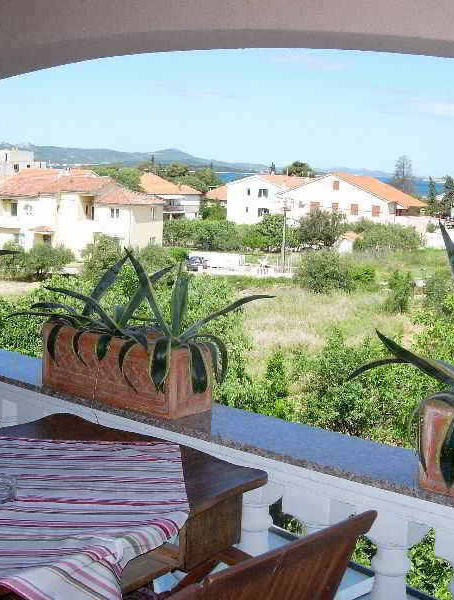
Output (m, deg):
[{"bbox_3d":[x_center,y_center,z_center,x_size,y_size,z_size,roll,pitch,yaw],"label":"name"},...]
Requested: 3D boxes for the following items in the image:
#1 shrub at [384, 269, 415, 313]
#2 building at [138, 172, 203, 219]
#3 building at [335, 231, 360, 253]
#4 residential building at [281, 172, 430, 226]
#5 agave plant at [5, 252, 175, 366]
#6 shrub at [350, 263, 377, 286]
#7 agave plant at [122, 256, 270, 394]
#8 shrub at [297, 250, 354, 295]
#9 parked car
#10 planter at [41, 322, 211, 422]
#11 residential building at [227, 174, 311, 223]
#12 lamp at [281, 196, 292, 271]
[{"bbox_3d":[11.618,-0.460,58.786,2.100,2.950,2.100,1,8,0],"label":"shrub"},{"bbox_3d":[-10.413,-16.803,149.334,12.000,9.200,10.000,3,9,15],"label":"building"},{"bbox_3d":[14.760,-6.769,106.312,3.000,2.600,3.000,3,9,15],"label":"building"},{"bbox_3d":[17.330,-12.108,116.861,17.000,8.700,12.000,6,9,25],"label":"residential building"},{"bbox_3d":[-0.439,0.024,2.847,0.480,0.335,0.420,0,8,-7],"label":"agave plant"},{"bbox_3d":[11.101,-2.057,71.368,2.200,1.800,2.000,3,9,9],"label":"shrub"},{"bbox_3d":[-0.087,0.075,2.680,0.440,0.385,0.420,1,8,-3],"label":"agave plant"},{"bbox_3d":[7.622,-2.267,67.265,4.500,3.200,4.200,3,8,6],"label":"shrub"},{"bbox_3d":[-2.938,-3.596,79.893,1.680,1.450,4.000,4,9,14],"label":"parked car"},{"bbox_3d":[-0.337,0.213,2.859,0.608,0.217,0.180,8,11,40],"label":"planter"},{"bbox_3d":[7.839,-15.928,141.890,11.000,8.300,11.500,7,10,31],"label":"residential building"},{"bbox_3d":[5.393,-6.026,79.493,0.700,6.900,0.700,2,8,0],"label":"lamp"}]

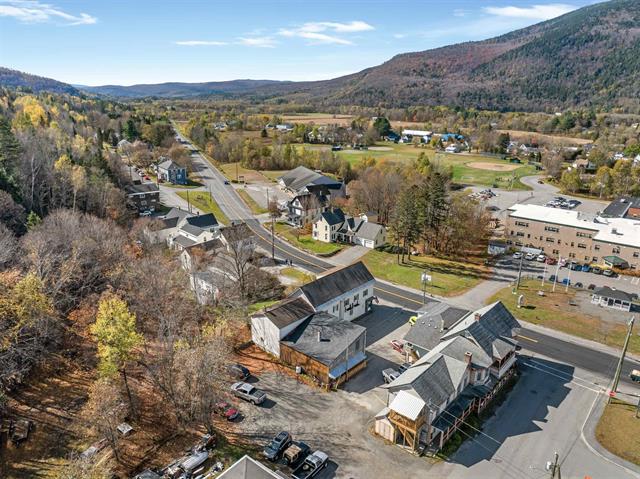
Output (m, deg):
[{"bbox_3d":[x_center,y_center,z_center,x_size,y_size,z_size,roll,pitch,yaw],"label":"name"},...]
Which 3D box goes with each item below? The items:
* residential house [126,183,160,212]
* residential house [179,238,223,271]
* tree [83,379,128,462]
[{"bbox_3d":[-75.537,-17.705,188.170,12.870,10.490,11.380,-10,20,-27],"label":"residential house"},{"bbox_3d":[-34.116,4.001,130.296,4.900,6.400,12.500,14,23,36],"label":"residential house"},{"bbox_3d":[-28.603,24.334,59.430,5.000,12.400,5.000,0,18,0],"label":"tree"}]

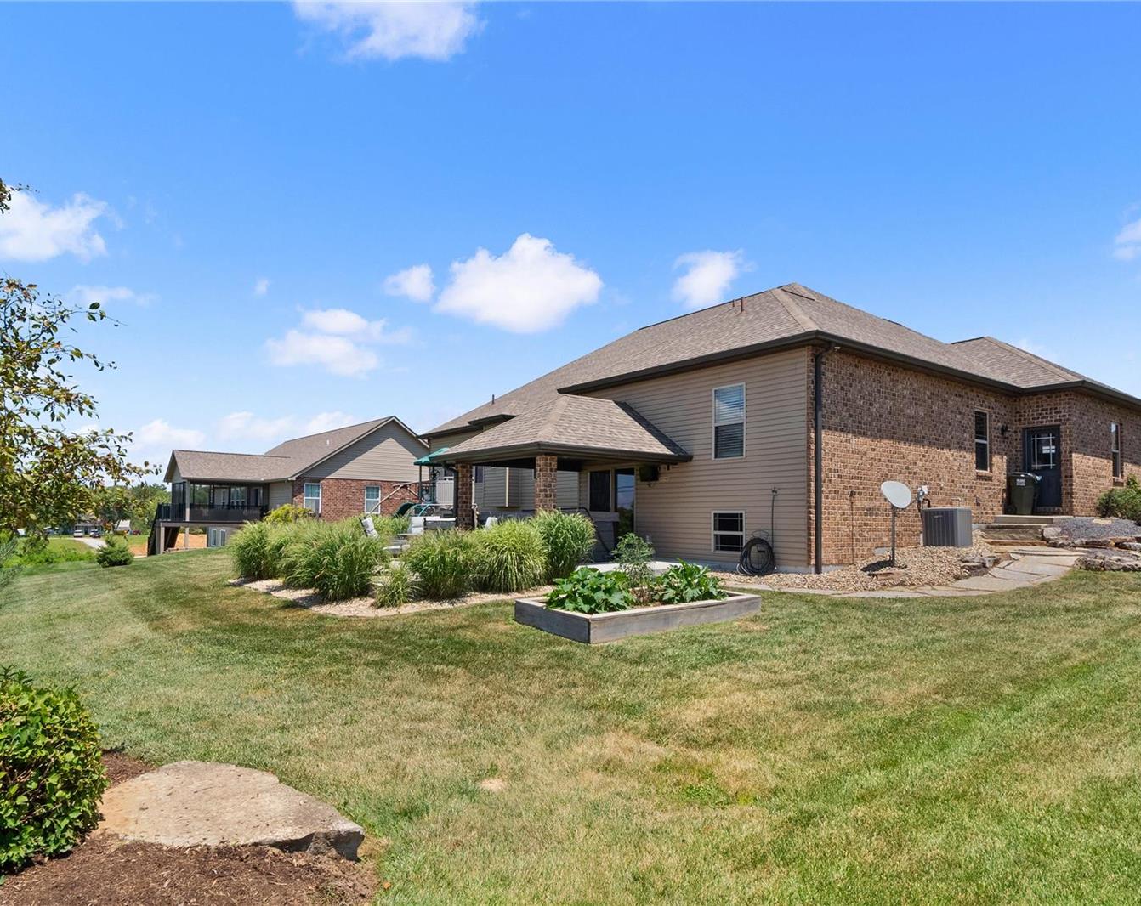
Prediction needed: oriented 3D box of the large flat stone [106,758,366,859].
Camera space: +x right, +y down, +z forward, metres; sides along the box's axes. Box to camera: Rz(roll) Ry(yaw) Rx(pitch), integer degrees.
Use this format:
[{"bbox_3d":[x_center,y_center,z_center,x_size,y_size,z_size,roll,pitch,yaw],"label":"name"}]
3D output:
[{"bbox_3d":[-1.290,1.440,2.720,1.180,0.200,0.580,-1,-5,12],"label":"large flat stone"}]

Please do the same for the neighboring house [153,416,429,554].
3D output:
[{"bbox_3d":[-19.800,2.300,48.800,18.600,8.400,19.800,4,-6,-41],"label":"neighboring house"}]

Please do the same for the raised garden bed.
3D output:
[{"bbox_3d":[0.766,1.645,7.200,2.440,0.235,1.220,4,-6,-38],"label":"raised garden bed"}]

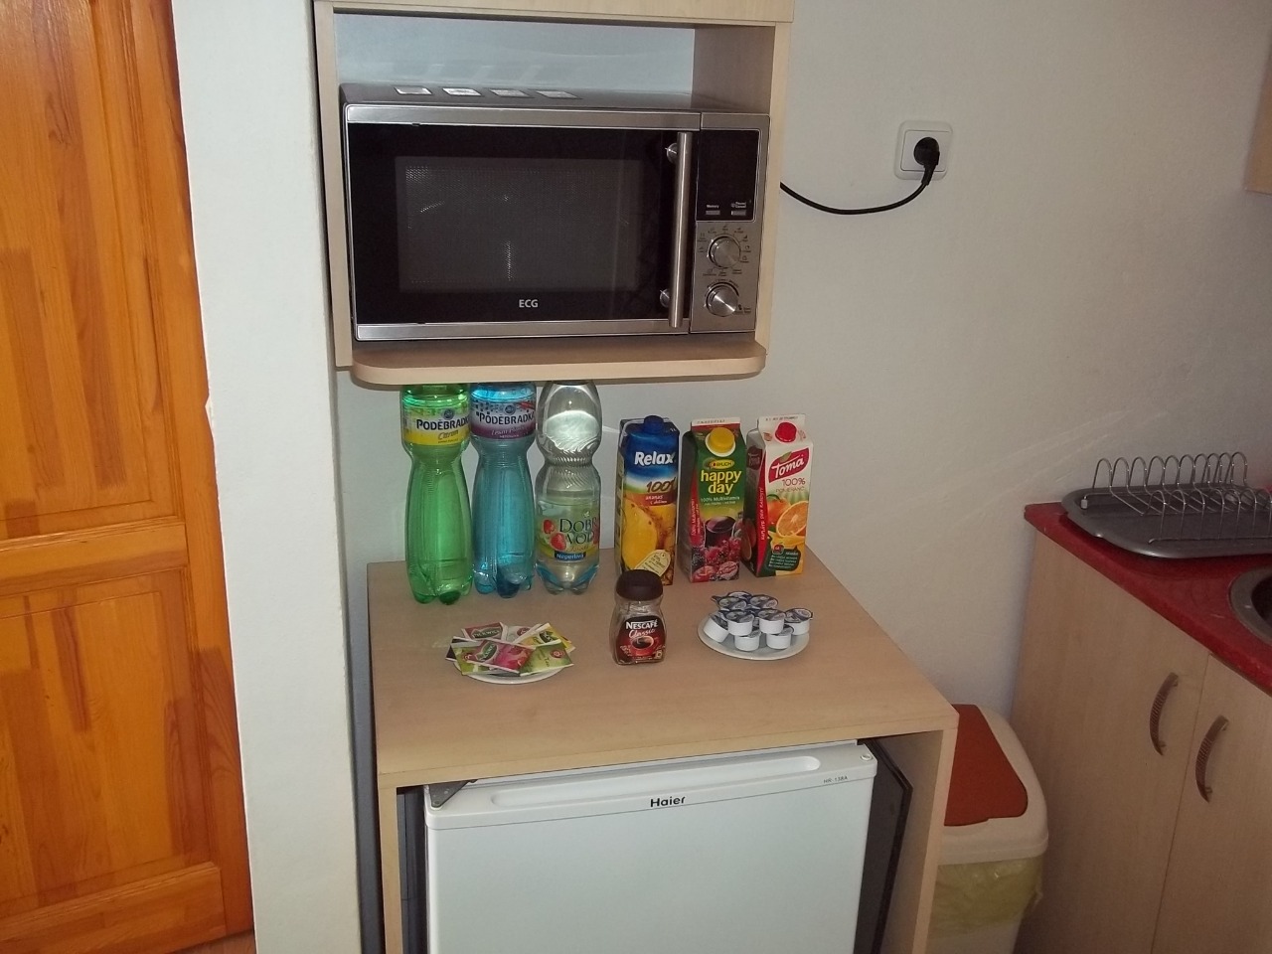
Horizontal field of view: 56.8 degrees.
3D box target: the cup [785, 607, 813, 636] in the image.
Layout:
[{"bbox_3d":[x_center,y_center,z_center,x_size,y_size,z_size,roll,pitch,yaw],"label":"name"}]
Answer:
[{"bbox_3d":[0.210,0.188,1.519,0.038,0.021,0.038,2,20,-1],"label":"cup"}]

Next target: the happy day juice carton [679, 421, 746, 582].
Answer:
[{"bbox_3d":[0.110,0.028,1.671,0.070,0.231,0.070,-3,21,-13],"label":"happy day juice carton"}]

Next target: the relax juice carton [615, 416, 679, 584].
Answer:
[{"bbox_3d":[0.013,0.030,1.644,0.071,0.240,0.070,-3,21,-13],"label":"relax juice carton"}]

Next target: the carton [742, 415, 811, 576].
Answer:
[{"bbox_3d":[0.203,0.021,1.696,0.070,0.232,0.070,-3,21,-13],"label":"carton"}]

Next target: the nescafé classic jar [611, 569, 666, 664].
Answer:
[{"bbox_3d":[0.002,0.171,1.456,0.069,0.102,0.060,-3,21,-13],"label":"nescafé classic jar"}]

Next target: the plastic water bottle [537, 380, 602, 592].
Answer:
[{"bbox_3d":[-0.090,-0.007,1.596,0.089,0.335,0.089,2,20,-1],"label":"plastic water bottle"}]

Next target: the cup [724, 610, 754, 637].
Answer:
[{"bbox_3d":[0.130,0.183,1.471,0.038,0.021,0.038,2,20,-1],"label":"cup"}]

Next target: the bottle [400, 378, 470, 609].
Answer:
[{"bbox_3d":[-0.264,-0.002,1.556,0.089,0.343,0.089,-9,23,-28],"label":"bottle"}]

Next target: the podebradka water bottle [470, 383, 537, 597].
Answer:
[{"bbox_3d":[-0.177,-0.007,1.576,0.088,0.343,0.088,-4,21,-16],"label":"podebradka water bottle"}]

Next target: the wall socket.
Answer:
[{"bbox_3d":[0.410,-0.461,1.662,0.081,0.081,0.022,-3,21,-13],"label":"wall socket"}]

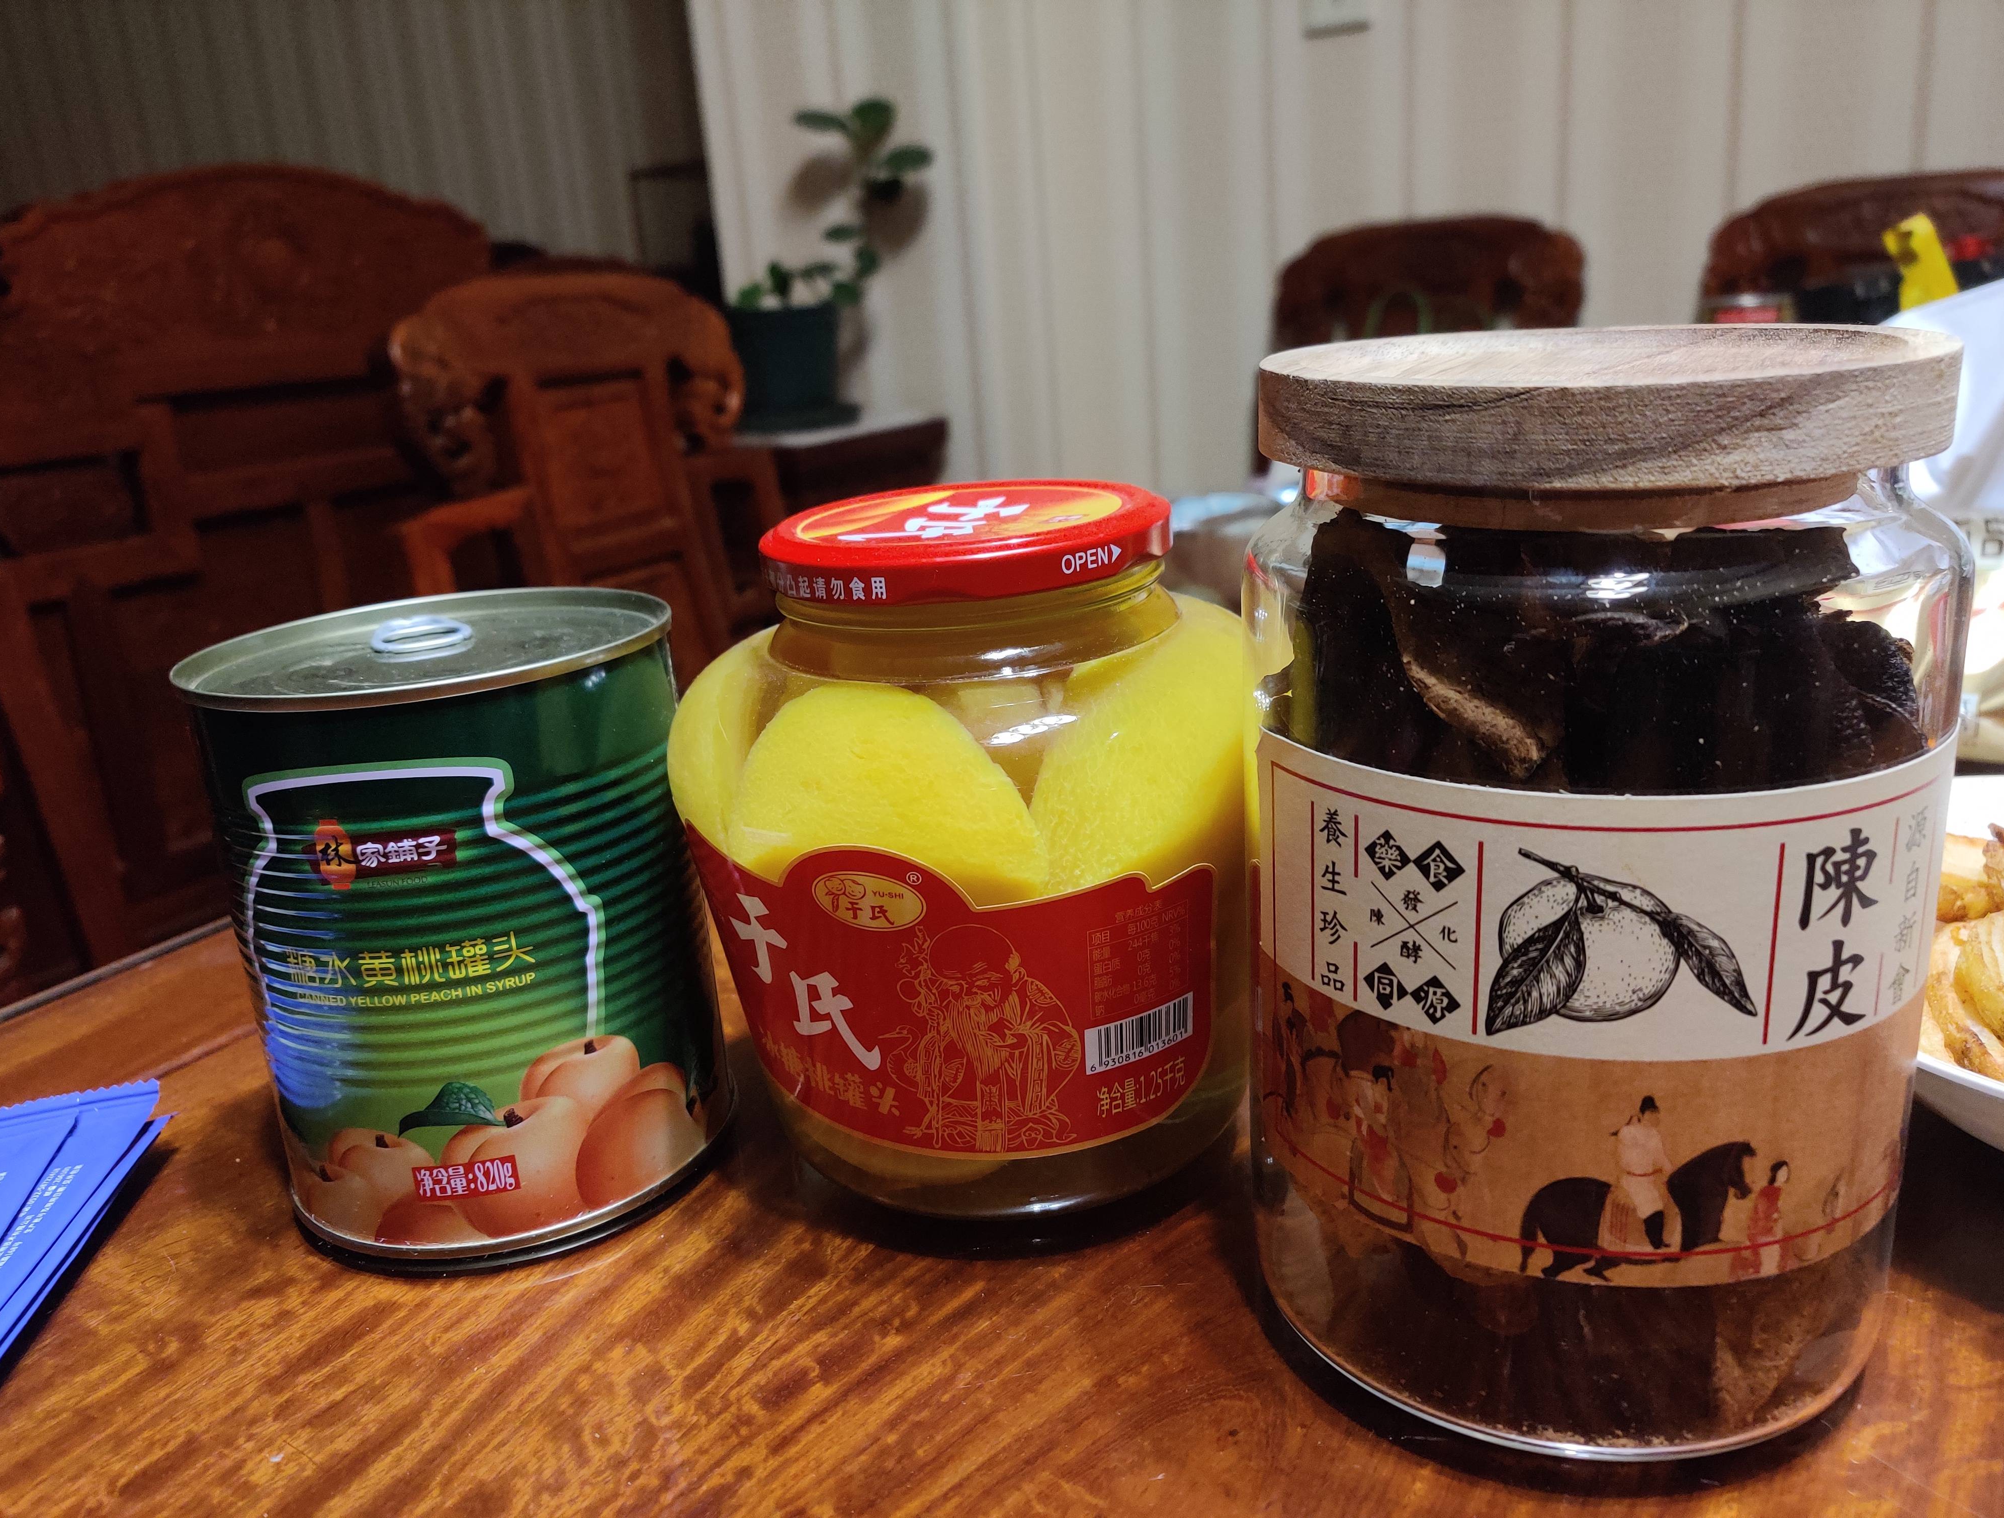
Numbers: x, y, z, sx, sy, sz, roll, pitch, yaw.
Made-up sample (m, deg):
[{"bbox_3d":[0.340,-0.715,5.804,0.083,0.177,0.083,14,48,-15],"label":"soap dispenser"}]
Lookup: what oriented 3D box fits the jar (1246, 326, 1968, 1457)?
[{"bbox_3d":[0.098,0.017,0.273,0.111,0.169,0.111,-4,17,1],"label":"jar"}]

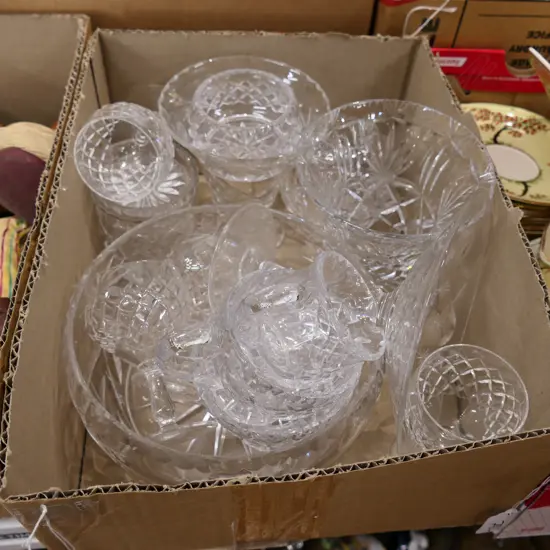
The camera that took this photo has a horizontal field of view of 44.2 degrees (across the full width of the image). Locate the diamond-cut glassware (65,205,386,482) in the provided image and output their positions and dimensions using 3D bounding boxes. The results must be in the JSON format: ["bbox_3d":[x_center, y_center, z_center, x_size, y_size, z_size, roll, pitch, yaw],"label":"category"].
[{"bbox_3d":[-0.035,0.065,0.521,0.219,0.122,0.219,0,51,-4],"label":"diamond-cut glassware"}]

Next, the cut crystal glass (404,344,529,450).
[{"bbox_3d":[0.134,0.100,0.490,0.078,0.066,0.078,2,52,-3],"label":"cut crystal glass"}]

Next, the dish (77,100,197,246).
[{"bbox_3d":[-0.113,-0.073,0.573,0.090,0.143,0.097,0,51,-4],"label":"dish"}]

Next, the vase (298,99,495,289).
[{"bbox_3d":[0.088,-0.035,0.581,0.149,0.167,0.149,0,51,-4],"label":"vase"}]

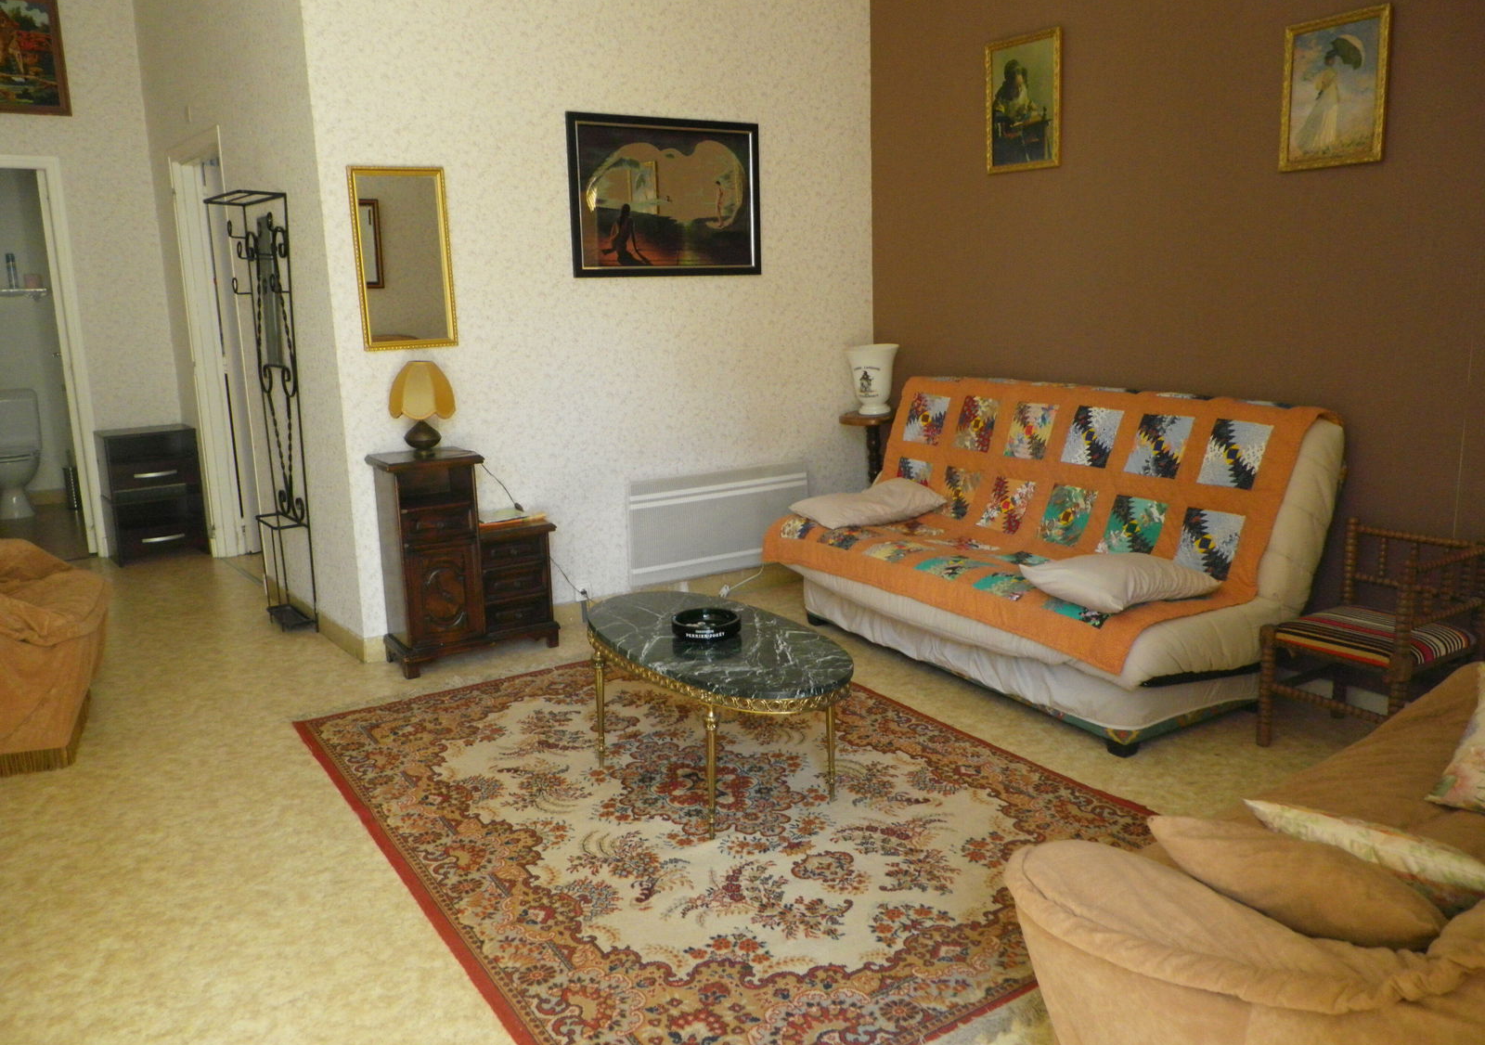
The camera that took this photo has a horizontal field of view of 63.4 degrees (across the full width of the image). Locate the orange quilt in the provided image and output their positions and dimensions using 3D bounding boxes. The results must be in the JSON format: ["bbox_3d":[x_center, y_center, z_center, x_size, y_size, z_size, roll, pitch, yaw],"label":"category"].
[{"bbox_3d":[0.893,-0.101,4.162,0.841,0.705,1.896,-8,13,-30],"label":"orange quilt"}]

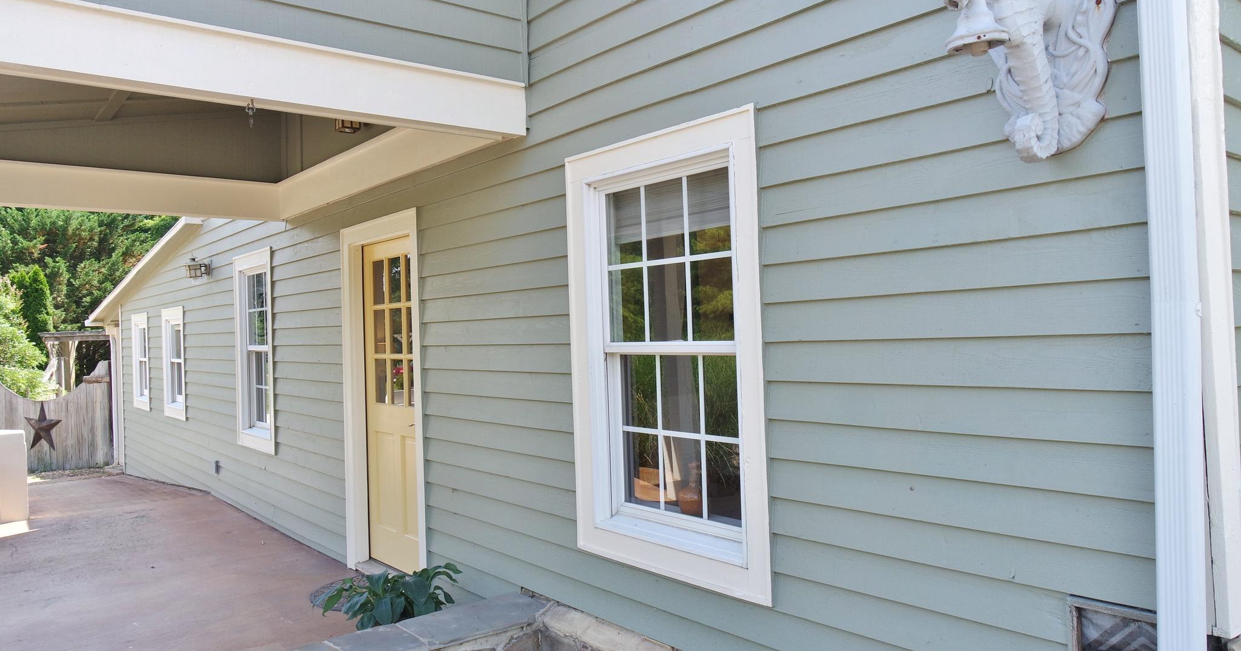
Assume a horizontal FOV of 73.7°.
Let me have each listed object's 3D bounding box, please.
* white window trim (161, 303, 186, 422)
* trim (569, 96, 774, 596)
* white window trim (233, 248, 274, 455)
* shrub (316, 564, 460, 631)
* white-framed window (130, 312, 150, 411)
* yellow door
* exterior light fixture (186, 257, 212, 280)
[{"bbox_3d":[-4.995,0.423,9.350,0.100,1.235,1.058,-2,0,-40],"label":"white window trim"},{"bbox_3d":[0.167,0.108,3.147,0.100,1.651,1.046,-2,0,-40],"label":"trim"},{"bbox_3d":[-3.064,0.217,7.027,0.100,1.662,1.042,-2,0,-40],"label":"white window trim"},{"bbox_3d":[-1.150,1.404,4.136,0.580,0.300,0.500,-2,0,-40],"label":"shrub"},{"bbox_3d":[-6.220,0.468,10.822,0.100,1.235,1.055,-2,0,-40],"label":"white-framed window"},{"bbox_3d":[-1.366,0.496,5.092,0.050,2.048,0.890,-2,0,-40],"label":"yellow door"},{"bbox_3d":[-4.087,-0.558,8.027,0.201,0.228,0.150,-2,0,-40],"label":"exterior light fixture"}]

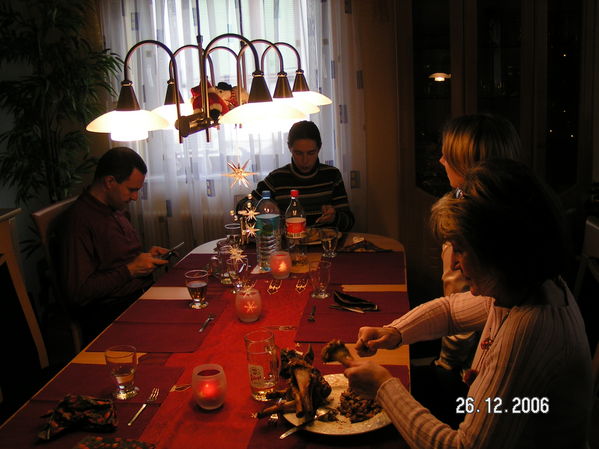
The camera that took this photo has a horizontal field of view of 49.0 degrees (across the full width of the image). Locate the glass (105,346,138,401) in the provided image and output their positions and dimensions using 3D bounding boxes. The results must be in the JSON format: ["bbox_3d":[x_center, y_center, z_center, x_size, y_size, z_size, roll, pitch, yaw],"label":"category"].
[{"bbox_3d":[-0.478,0.396,1.747,0.084,0.122,0.084,-1,14,8],"label":"glass"}]

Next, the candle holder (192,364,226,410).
[{"bbox_3d":[-0.217,0.386,1.562,0.080,0.090,0.080,-1,13,9],"label":"candle holder"}]

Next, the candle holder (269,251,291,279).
[{"bbox_3d":[-0.077,0.167,2.671,0.088,0.095,0.088,-1,14,8],"label":"candle holder"}]

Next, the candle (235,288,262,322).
[{"bbox_3d":[-0.162,0.258,2.089,0.081,0.090,0.081,-1,13,9],"label":"candle"}]

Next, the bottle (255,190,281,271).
[{"bbox_3d":[-0.130,0.030,2.762,0.097,0.325,0.097,-1,14,8],"label":"bottle"}]

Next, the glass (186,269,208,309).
[{"bbox_3d":[-0.371,0.239,2.381,0.083,0.120,0.083,-1,14,8],"label":"glass"}]

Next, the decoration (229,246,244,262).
[{"bbox_3d":[-0.241,0.115,2.520,0.060,0.060,0.050,-1,14,8],"label":"decoration"}]

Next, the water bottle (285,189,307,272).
[{"bbox_3d":[-0.008,0.025,2.560,0.080,0.308,0.080,-1,13,9],"label":"water bottle"}]

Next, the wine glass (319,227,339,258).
[{"bbox_3d":[0.128,0.076,2.728,0.077,0.116,0.077,-1,13,9],"label":"wine glass"}]

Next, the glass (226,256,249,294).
[{"bbox_3d":[-0.222,0.181,2.376,0.077,0.116,0.077,-1,13,9],"label":"glass"}]

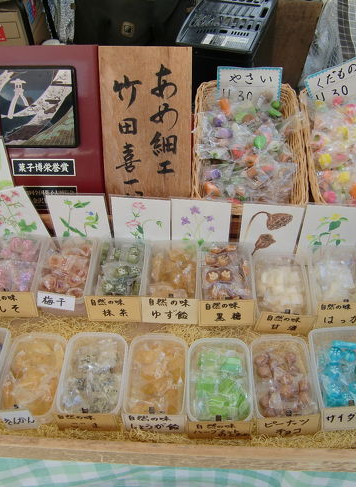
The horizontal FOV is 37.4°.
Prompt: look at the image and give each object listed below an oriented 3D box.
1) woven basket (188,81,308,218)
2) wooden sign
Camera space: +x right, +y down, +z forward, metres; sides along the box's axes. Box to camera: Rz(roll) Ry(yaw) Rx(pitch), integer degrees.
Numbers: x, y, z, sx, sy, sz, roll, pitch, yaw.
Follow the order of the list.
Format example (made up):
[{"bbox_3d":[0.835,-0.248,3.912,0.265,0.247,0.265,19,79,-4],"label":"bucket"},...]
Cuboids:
[{"bbox_3d":[0.131,-0.181,1.012,0.205,0.068,0.280,2,63,0],"label":"woven basket"},{"bbox_3d":[-0.054,-0.196,0.944,0.159,0.294,0.018,0,18,0],"label":"wooden sign"}]

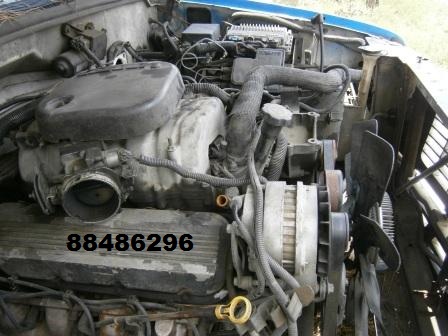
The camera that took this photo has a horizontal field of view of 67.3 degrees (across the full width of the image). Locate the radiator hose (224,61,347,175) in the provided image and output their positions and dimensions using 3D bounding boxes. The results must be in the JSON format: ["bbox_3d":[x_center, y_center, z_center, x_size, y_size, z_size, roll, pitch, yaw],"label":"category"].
[{"bbox_3d":[0.152,-0.115,0.729,0.248,0.108,0.331,5,39,12],"label":"radiator hose"}]

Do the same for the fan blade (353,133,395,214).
[{"bbox_3d":[0.302,0.003,0.685,0.030,0.160,0.095,-21,40,-13],"label":"fan blade"}]

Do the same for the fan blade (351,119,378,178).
[{"bbox_3d":[0.337,-0.037,0.810,0.030,0.160,0.095,9,-11,-21],"label":"fan blade"}]

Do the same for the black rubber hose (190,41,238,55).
[{"bbox_3d":[-0.028,-0.389,1.072,0.163,0.038,0.052,5,39,12],"label":"black rubber hose"}]

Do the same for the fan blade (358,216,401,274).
[{"bbox_3d":[0.286,0.131,0.637,0.030,0.095,0.160,-36,-7,13],"label":"fan blade"}]

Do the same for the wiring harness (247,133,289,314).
[{"bbox_3d":[0.081,0.062,0.553,0.090,0.143,0.292,5,39,12],"label":"wiring harness"}]

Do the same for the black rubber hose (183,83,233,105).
[{"bbox_3d":[-0.036,-0.175,0.787,0.133,0.037,0.062,5,39,12],"label":"black rubber hose"}]

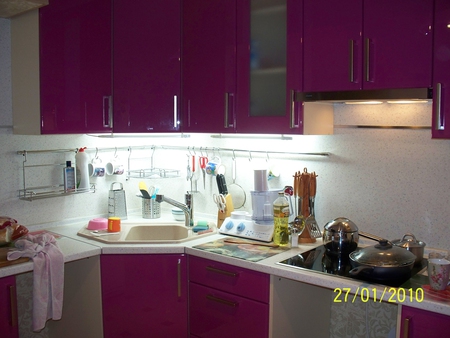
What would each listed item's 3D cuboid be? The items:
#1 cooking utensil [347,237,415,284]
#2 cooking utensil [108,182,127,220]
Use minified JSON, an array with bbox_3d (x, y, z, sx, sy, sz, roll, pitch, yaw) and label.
[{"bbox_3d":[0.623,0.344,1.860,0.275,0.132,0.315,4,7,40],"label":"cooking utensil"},{"bbox_3d":[-0.677,0.202,2.945,0.095,0.227,0.078,-4,7,-43],"label":"cooking utensil"}]

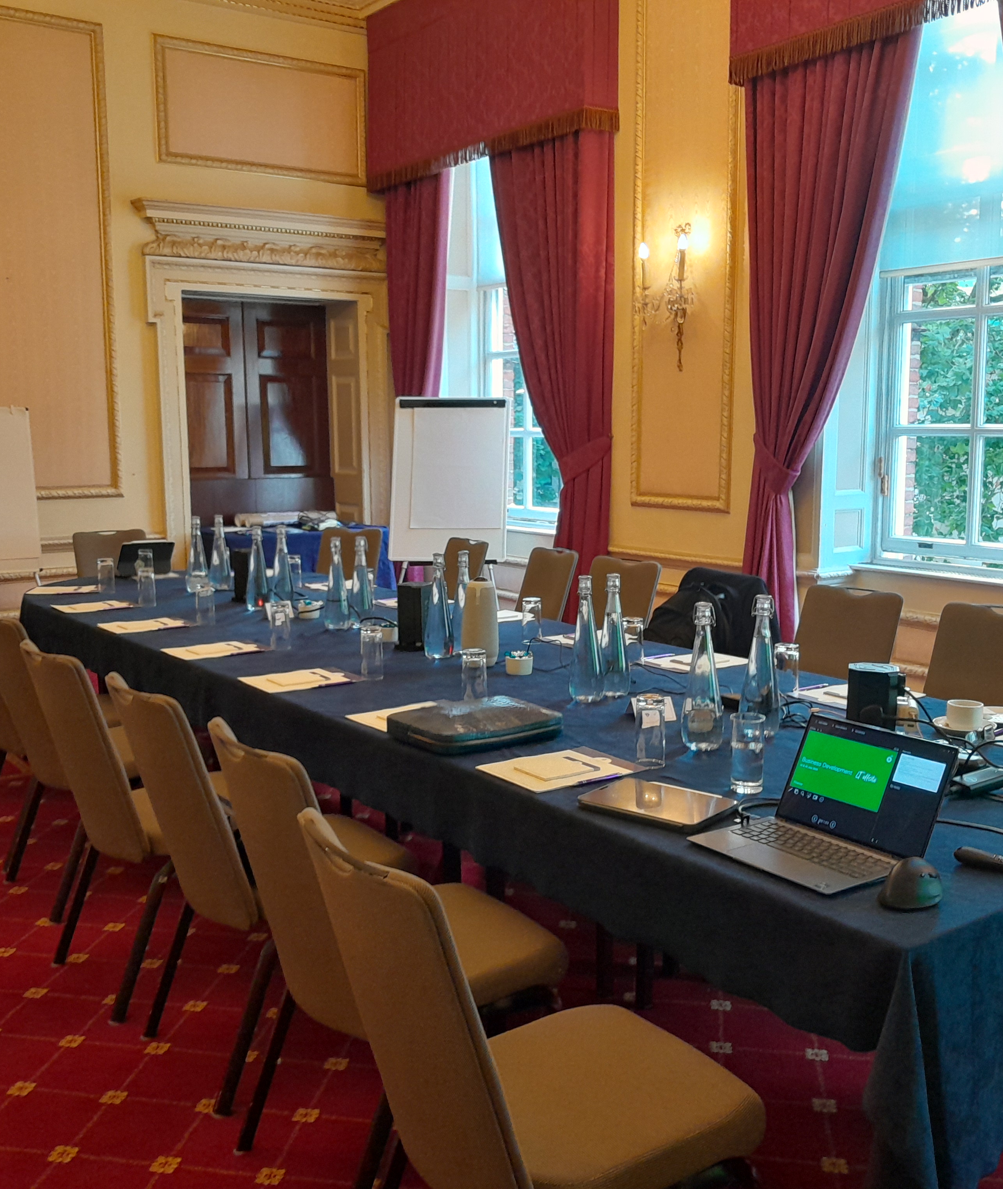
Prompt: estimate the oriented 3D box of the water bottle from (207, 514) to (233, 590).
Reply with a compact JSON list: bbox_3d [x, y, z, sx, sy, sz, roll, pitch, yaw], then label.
[{"bbox_3d":[-1.309,-0.191,5.759,0.095,0.338,0.095,-6,9,-34],"label":"water bottle"}]

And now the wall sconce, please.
[{"bbox_3d":[0.836,-1.486,6.195,0.210,0.720,0.390,-6,9,-34],"label":"wall sconce"}]

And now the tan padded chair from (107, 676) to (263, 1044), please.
[{"bbox_3d":[-0.537,0.626,2.907,0.610,0.915,0.450,-6,10,-36],"label":"tan padded chair"}]

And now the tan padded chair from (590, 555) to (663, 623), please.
[{"bbox_3d":[0.299,0.342,5.144,0.615,0.937,0.460,-6,10,-36],"label":"tan padded chair"}]

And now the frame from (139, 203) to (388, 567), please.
[{"bbox_3d":[-1.486,-1.096,8.330,1.870,2.830,0.250,-6,10,-35],"label":"frame"}]

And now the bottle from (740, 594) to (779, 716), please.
[{"bbox_3d":[0.624,0.167,2.960,0.091,0.325,0.091,0,8,0],"label":"bottle"}]

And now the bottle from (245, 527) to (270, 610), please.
[{"bbox_3d":[-0.957,-0.102,4.849,0.086,0.326,0.086,-6,10,-35],"label":"bottle"}]

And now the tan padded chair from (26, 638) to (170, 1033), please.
[{"bbox_3d":[-0.891,0.569,3.327,0.610,0.915,0.450,-6,10,-37],"label":"tan padded chair"}]

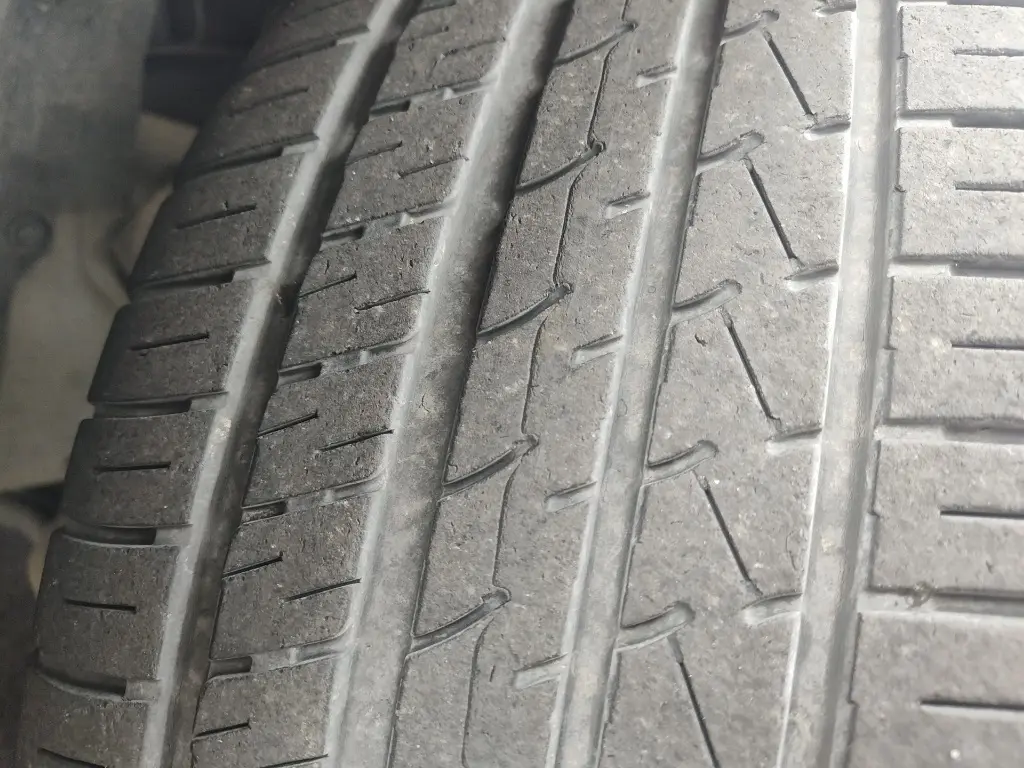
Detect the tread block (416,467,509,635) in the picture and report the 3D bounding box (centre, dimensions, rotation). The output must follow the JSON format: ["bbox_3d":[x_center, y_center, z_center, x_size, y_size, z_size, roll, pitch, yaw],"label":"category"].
[{"bbox_3d":[-0.007,0.030,0.121,0.013,0.031,0.007,9,-8,15],"label":"tread block"}]

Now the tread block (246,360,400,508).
[{"bbox_3d":[-0.035,0.010,0.133,0.031,0.027,0.007,-3,-14,16],"label":"tread block"}]

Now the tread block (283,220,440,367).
[{"bbox_3d":[-0.029,-0.017,0.138,0.027,0.035,0.007,9,-15,15],"label":"tread block"}]

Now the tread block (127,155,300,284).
[{"bbox_3d":[-0.065,-0.036,0.155,0.039,0.033,0.008,6,-18,24],"label":"tread block"}]

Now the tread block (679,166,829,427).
[{"bbox_3d":[0.044,-0.017,0.124,0.027,0.050,0.007,10,-17,11],"label":"tread block"}]

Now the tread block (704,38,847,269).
[{"bbox_3d":[0.051,-0.046,0.134,0.026,0.056,0.007,10,-22,11],"label":"tread block"}]

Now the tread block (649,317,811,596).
[{"bbox_3d":[0.038,0.011,0.118,0.027,0.047,0.007,10,-12,10],"label":"tread block"}]

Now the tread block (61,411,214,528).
[{"bbox_3d":[-0.079,0.018,0.147,0.039,0.024,0.009,1,-11,24],"label":"tread block"}]

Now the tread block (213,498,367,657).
[{"bbox_3d":[-0.041,0.037,0.129,0.032,0.029,0.007,-5,-10,16],"label":"tread block"}]

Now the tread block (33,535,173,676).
[{"bbox_3d":[-0.083,0.045,0.141,0.042,0.032,0.008,9,-3,25],"label":"tread block"}]

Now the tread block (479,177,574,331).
[{"bbox_3d":[0.005,-0.024,0.133,0.013,0.034,0.007,9,-17,15],"label":"tread block"}]

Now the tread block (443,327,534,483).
[{"bbox_3d":[-0.002,0.004,0.126,0.014,0.031,0.007,10,-12,13],"label":"tread block"}]

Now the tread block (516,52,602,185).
[{"bbox_3d":[0.012,-0.055,0.145,0.013,0.007,0.039,10,67,13],"label":"tread block"}]

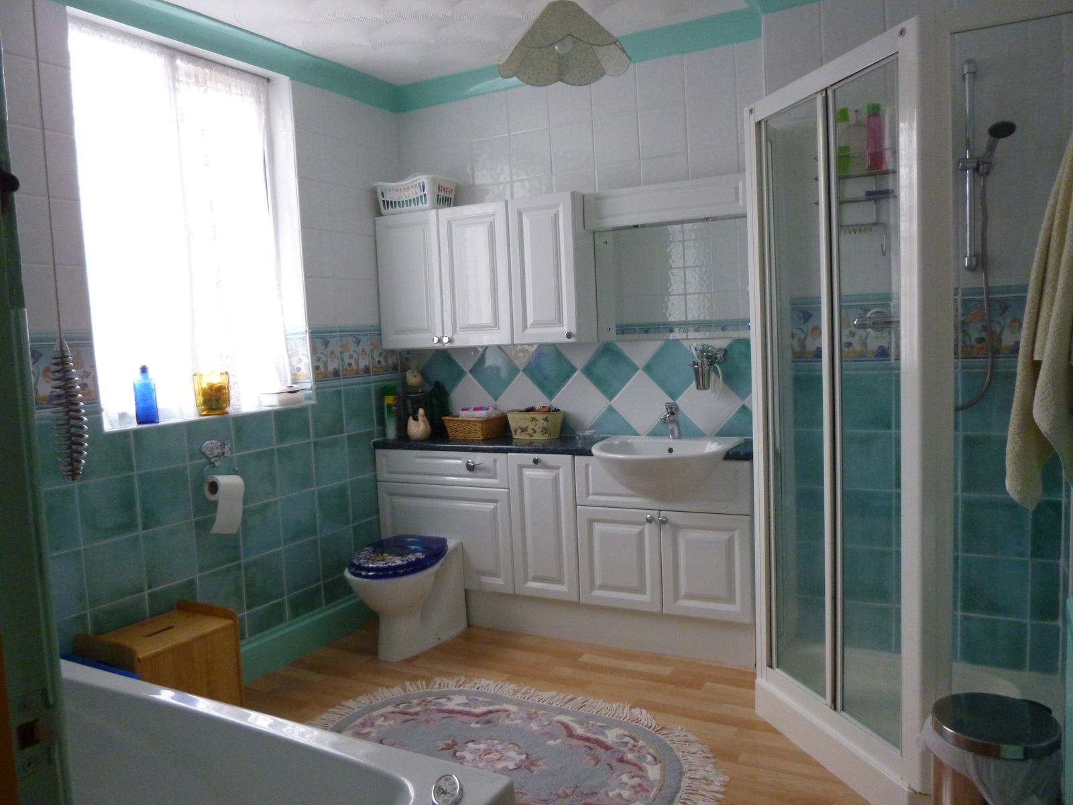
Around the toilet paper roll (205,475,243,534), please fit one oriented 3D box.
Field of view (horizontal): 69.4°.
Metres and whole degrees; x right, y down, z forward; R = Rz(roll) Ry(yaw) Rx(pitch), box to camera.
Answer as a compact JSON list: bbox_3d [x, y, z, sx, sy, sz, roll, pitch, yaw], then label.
[{"bbox_3d":[-1.099,0.356,2.755,0.092,0.207,0.109,0,5,28],"label":"toilet paper roll"}]

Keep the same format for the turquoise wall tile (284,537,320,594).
[{"bbox_3d":[-0.958,0.666,3.168,0.010,0.198,0.196,0,5,28],"label":"turquoise wall tile"}]

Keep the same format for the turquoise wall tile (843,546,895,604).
[{"bbox_3d":[1.137,0.597,2.692,0.193,0.198,0.010,0,5,28],"label":"turquoise wall tile"}]

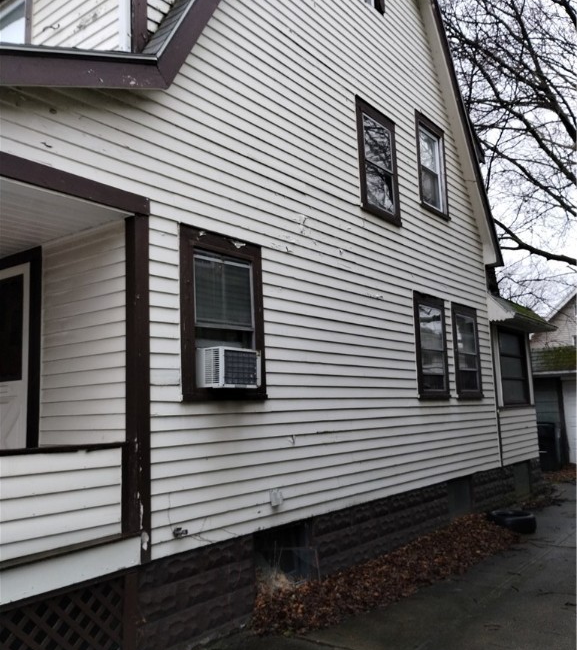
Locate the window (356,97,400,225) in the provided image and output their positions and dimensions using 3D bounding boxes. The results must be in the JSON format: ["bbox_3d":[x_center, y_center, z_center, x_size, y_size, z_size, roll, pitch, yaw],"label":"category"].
[{"bbox_3d":[1.077,-1.947,7.534,0.120,1.373,0.969,-8,-10,37],"label":"window"}]

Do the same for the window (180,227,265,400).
[{"bbox_3d":[-0.531,-0.064,5.084,0.120,1.352,0.980,-8,-10,37],"label":"window"}]

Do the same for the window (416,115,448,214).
[{"bbox_3d":[2.032,-2.239,8.838,0.120,1.380,0.956,-8,-10,37],"label":"window"}]

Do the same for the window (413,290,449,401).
[{"bbox_3d":[1.870,0.294,8.146,0.100,1.377,0.942,-8,-10,37],"label":"window"}]

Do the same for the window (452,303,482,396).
[{"bbox_3d":[2.600,0.404,9.082,0.100,1.373,0.952,-8,-10,37],"label":"window"}]

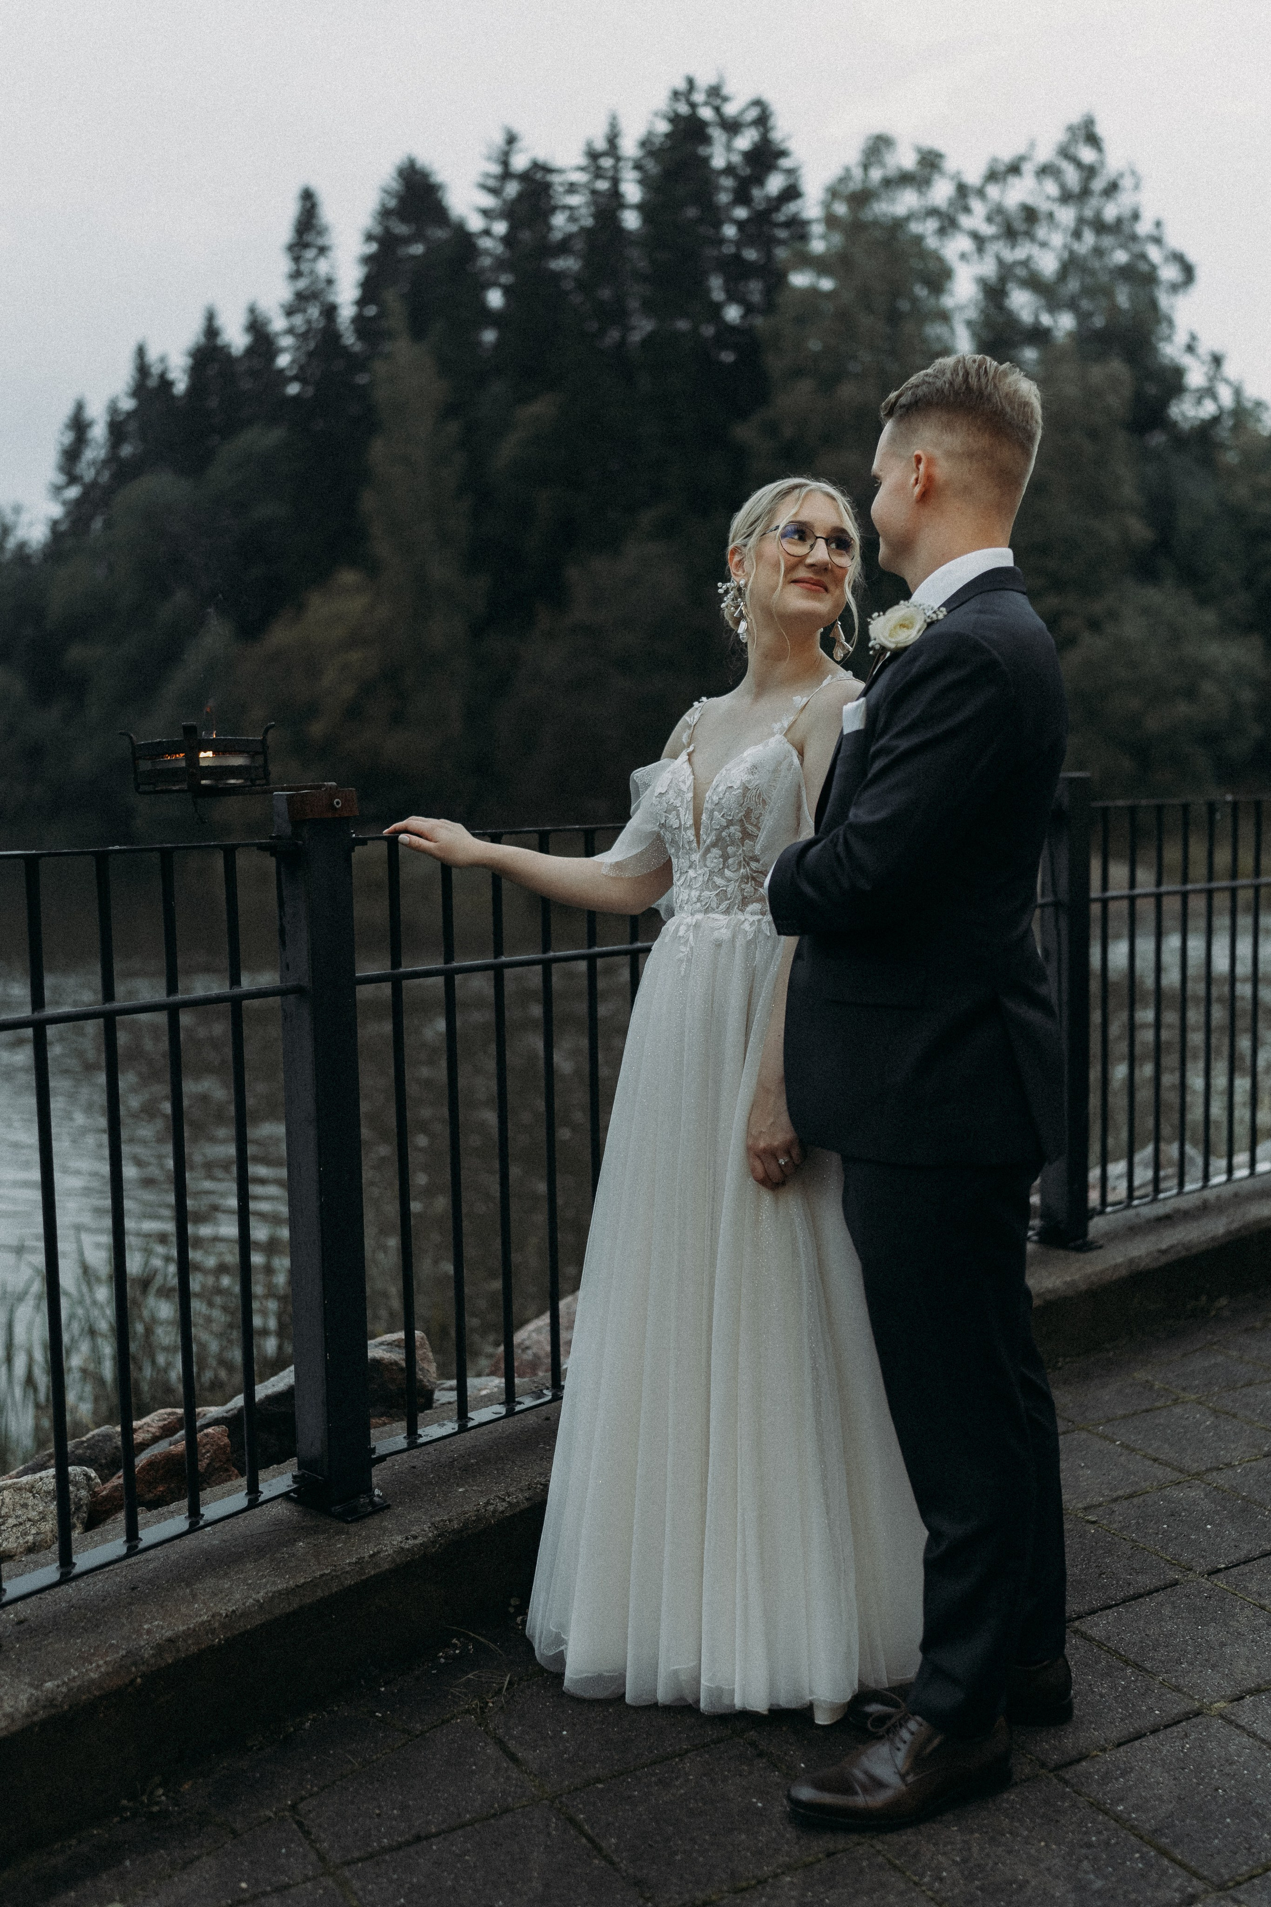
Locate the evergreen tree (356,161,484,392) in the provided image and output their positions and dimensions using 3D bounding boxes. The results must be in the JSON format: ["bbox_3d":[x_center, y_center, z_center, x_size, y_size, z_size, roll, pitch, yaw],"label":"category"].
[{"bbox_3d":[-6.062,-15.525,52.000,4.200,13.480,4.200,-1,5,0],"label":"evergreen tree"}]

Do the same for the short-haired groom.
[{"bbox_3d":[0.388,0.160,2.427,0.440,1.810,0.540,1,6,15],"label":"short-haired groom"}]

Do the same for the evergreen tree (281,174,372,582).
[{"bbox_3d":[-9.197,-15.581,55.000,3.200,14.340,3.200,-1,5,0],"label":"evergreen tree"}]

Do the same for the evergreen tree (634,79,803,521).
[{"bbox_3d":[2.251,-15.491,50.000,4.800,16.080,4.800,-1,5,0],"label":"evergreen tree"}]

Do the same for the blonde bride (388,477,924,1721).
[{"bbox_3d":[0.043,0.194,2.660,0.860,1.710,0.600,2,6,28],"label":"blonde bride"}]

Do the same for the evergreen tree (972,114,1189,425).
[{"bbox_3d":[10.817,-13.761,45.000,6.000,13.030,6.000,-1,5,0],"label":"evergreen tree"}]

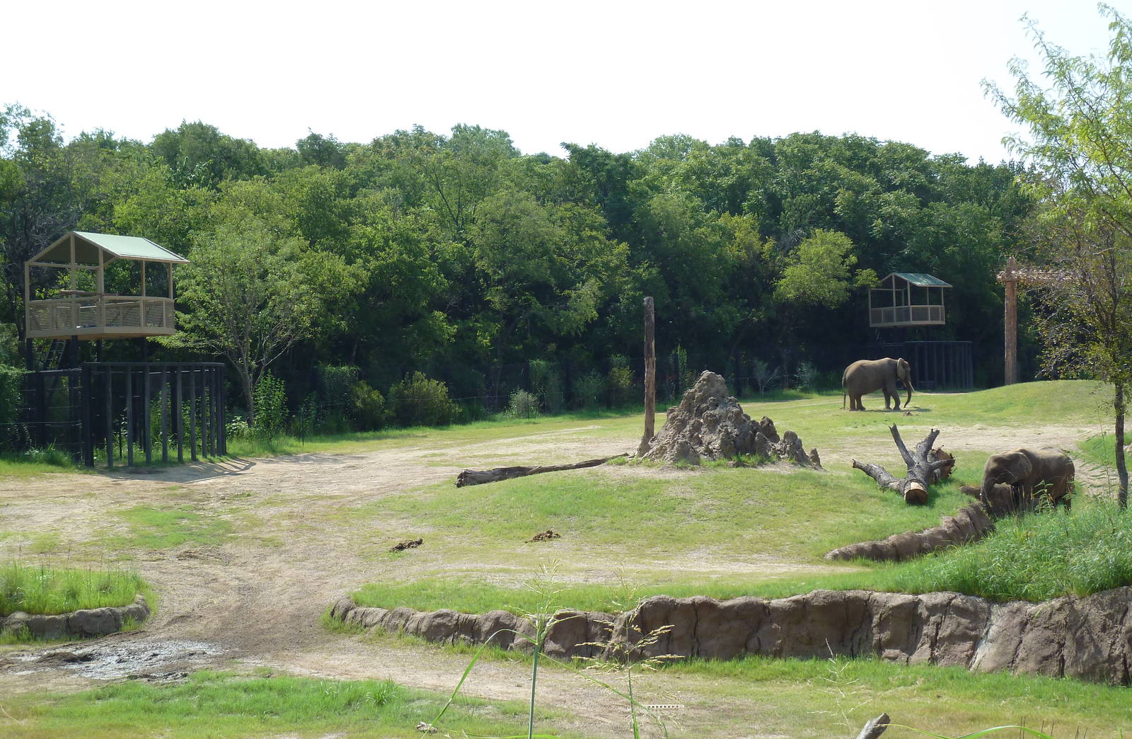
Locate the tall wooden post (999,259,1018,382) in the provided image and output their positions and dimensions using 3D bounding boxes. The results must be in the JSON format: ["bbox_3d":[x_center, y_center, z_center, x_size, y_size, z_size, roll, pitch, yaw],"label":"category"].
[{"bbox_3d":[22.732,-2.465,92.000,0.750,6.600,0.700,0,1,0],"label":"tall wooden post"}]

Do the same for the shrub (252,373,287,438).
[{"bbox_3d":[-11.383,1.391,69.000,1.400,2.500,1.350,-1,1,0],"label":"shrub"}]

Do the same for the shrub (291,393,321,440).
[{"bbox_3d":[-10.137,1.841,70.000,1.200,1.800,1.200,-1,1,0],"label":"shrub"}]

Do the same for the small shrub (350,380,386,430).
[{"bbox_3d":[-8.352,1.513,76.000,1.500,2.100,1.500,-1,1,0],"label":"small shrub"}]

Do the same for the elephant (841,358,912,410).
[{"bbox_3d":[14.712,0.690,85.000,3.400,2.500,1.400,-1,1,-18],"label":"elephant"}]

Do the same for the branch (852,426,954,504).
[{"bbox_3d":[9.074,2.564,48.500,2.700,1.800,2.900,-1,1,12],"label":"branch"}]

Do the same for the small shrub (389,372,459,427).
[{"bbox_3d":[-6.215,1.301,79.000,3.000,2.400,2.600,-1,1,0],"label":"small shrub"}]

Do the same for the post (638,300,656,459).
[{"bbox_3d":[2.579,0.210,57.000,0.450,5.050,0.420,0,1,0],"label":"post"}]

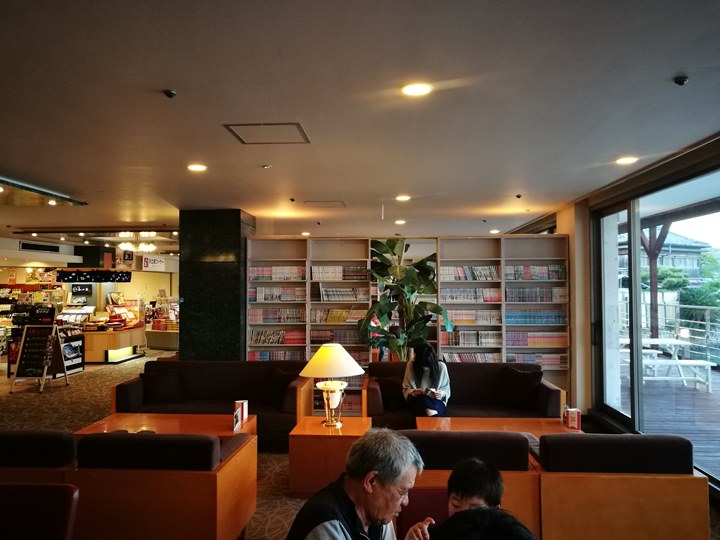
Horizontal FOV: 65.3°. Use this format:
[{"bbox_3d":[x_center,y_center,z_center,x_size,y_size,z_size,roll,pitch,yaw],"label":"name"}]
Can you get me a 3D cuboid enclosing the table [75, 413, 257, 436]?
[{"bbox_3d":[-1.549,1.478,4.577,1.280,0.440,0.670,0,-2,3],"label":"table"}]

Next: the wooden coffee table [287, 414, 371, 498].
[{"bbox_3d":[-0.212,1.470,4.493,0.605,0.440,0.575,0,-2,3],"label":"wooden coffee table"}]

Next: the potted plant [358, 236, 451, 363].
[{"bbox_3d":[0.520,0.694,6.364,1.080,2.100,0.950,0,-2,3],"label":"potted plant"}]

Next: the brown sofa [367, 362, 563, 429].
[{"bbox_3d":[0.958,1.336,5.502,1.815,0.760,0.900,0,-2,3],"label":"brown sofa"}]

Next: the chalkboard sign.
[{"bbox_3d":[-4.947,1.347,8.691,0.470,0.980,0.660,0,-2,3],"label":"chalkboard sign"}]

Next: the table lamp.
[{"bbox_3d":[-0.224,0.926,4.558,0.530,0.650,0.530,0,-2,3],"label":"table lamp"}]

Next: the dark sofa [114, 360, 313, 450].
[{"bbox_3d":[-1.436,1.357,5.767,1.815,0.755,0.900,0,-2,3],"label":"dark sofa"}]

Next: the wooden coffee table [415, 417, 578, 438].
[{"bbox_3d":[1.087,1.462,4.425,1.265,0.440,0.670,0,-2,3],"label":"wooden coffee table"}]

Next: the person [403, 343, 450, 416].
[{"bbox_3d":[0.630,1.200,5.262,0.470,1.020,0.740,0,-2,3],"label":"person"}]

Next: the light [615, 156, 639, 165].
[{"bbox_3d":[2.173,-0.894,4.571,0.170,0.030,0.170,0,-2,3],"label":"light"}]

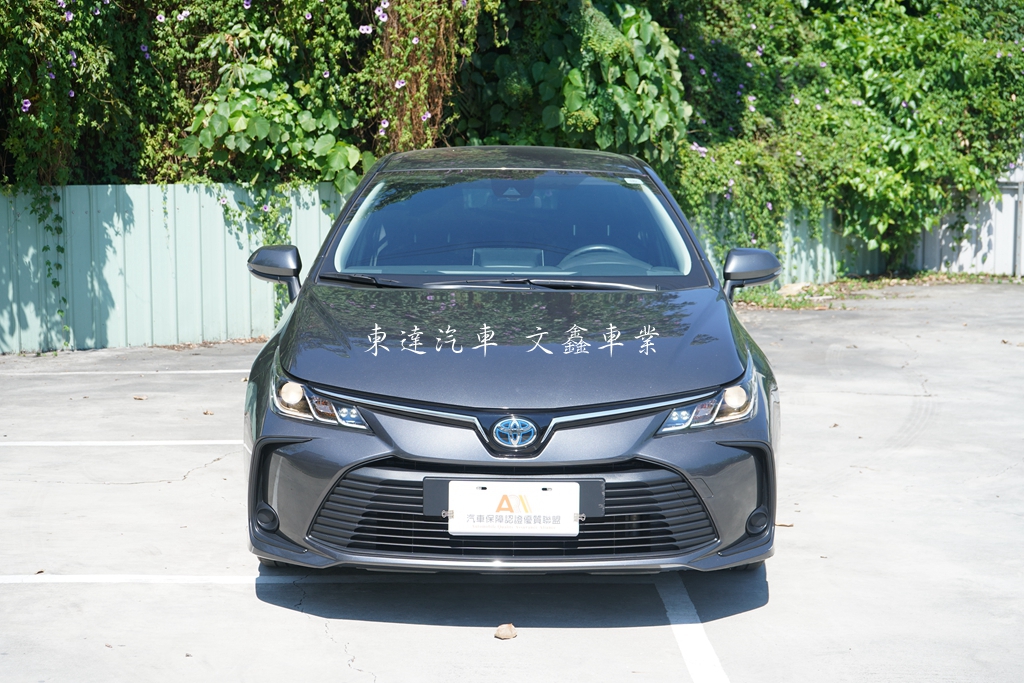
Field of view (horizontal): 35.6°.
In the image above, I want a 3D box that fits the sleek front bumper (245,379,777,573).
[{"bbox_3d":[0.000,0.400,4.820,1.730,0.520,0.600,0,7,0],"label":"sleek front bumper"}]

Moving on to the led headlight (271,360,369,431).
[{"bbox_3d":[-0.595,0.170,4.950,0.340,0.180,0.440,1,7,10],"label":"led headlight"}]

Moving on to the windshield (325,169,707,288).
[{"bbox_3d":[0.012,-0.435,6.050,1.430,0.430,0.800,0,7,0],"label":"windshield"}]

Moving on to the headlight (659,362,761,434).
[{"bbox_3d":[0.610,0.177,4.950,0.340,0.180,0.440,-1,7,-10],"label":"headlight"}]

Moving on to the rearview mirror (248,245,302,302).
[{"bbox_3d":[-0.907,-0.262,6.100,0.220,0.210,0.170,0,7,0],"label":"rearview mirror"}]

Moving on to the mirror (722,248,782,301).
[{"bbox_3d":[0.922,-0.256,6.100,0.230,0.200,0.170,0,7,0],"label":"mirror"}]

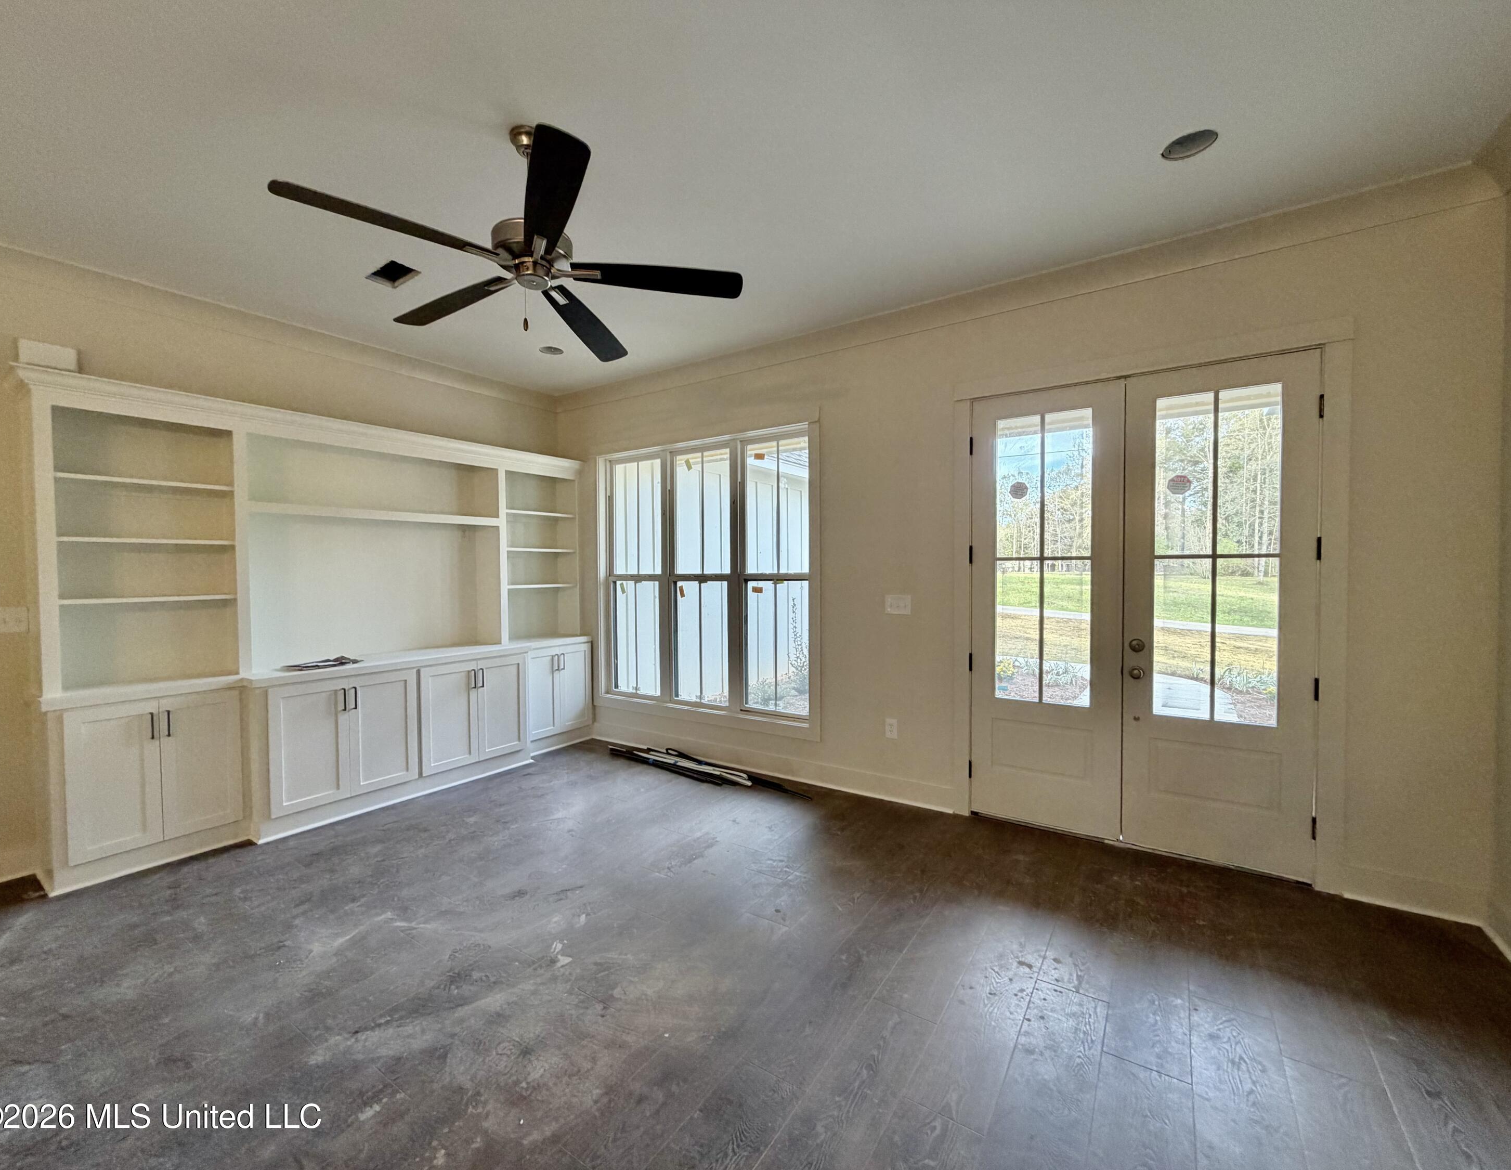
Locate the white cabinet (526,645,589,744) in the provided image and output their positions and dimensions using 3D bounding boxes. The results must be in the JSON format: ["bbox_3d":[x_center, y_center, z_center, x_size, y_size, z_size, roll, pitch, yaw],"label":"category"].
[{"bbox_3d":[-1.780,0.869,5.310,0.440,0.720,0.655,1,2,35],"label":"white cabinet"}]

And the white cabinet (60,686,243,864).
[{"bbox_3d":[-3.166,0.936,3.300,0.440,0.715,0.660,1,2,35],"label":"white cabinet"}]

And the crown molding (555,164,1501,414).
[{"bbox_3d":[0.560,-1.603,4.088,5.787,0.120,0.120,0,2,34],"label":"crown molding"}]

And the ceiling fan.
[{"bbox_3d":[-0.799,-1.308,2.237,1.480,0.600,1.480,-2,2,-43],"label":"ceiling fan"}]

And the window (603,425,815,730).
[{"bbox_3d":[-0.471,-0.062,4.952,2.105,2.084,0.110,1,2,35],"label":"window"}]

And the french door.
[{"bbox_3d":[1.921,0.145,3.309,1.540,2.440,0.055,0,2,34],"label":"french door"}]

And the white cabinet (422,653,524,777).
[{"bbox_3d":[-2.192,0.915,4.674,0.480,0.745,0.800,0,2,34],"label":"white cabinet"}]

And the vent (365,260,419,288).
[{"bbox_3d":[-1.893,-1.630,3.301,0.310,0.040,0.158,0,2,34],"label":"vent"}]

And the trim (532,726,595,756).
[{"bbox_3d":[-1.636,1.312,5.336,0.028,0.105,0.630,0,2,34],"label":"trim"}]

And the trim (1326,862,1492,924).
[{"bbox_3d":[2.790,1.323,2.694,0.435,0.140,0.022,1,2,35],"label":"trim"}]

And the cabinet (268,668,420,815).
[{"bbox_3d":[-2.652,0.919,3.954,0.545,0.715,0.820,1,2,35],"label":"cabinet"}]

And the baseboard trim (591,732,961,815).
[{"bbox_3d":[-0.123,1.290,4.694,3.200,0.146,0.028,0,2,34],"label":"baseboard trim"}]

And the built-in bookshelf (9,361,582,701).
[{"bbox_3d":[-2.524,-0.268,4.255,0.390,1.505,3.185,1,2,35],"label":"built-in bookshelf"}]

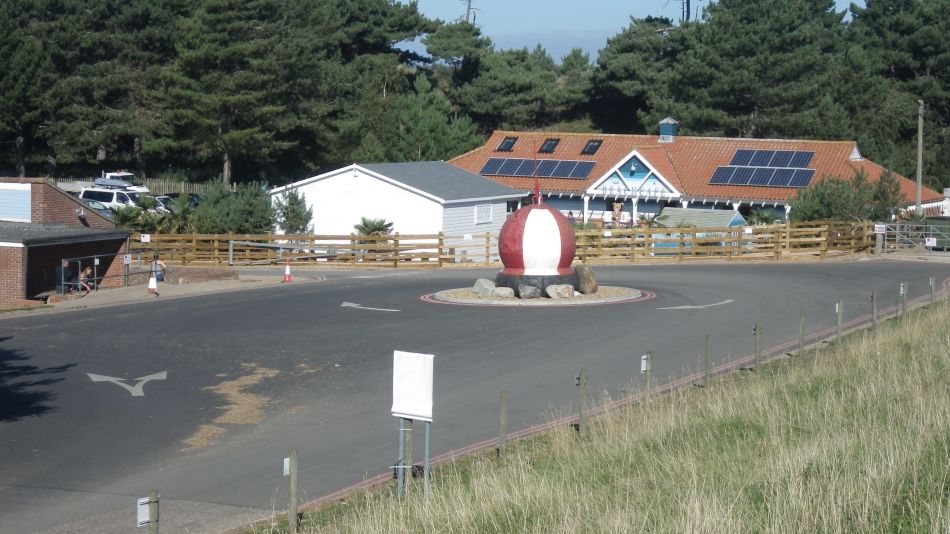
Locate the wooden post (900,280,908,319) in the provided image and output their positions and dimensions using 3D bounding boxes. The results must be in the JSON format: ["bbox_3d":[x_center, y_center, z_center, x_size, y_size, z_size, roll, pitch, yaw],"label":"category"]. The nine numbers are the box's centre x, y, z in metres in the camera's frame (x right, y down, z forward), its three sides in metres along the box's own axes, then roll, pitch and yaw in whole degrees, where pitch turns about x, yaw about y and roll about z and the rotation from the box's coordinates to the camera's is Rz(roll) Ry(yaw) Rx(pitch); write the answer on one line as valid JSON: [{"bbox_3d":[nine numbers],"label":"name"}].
[{"bbox_3d":[11.583,0.876,52.300,0.110,1.050,0.110,3,4,26],"label":"wooden post"}]

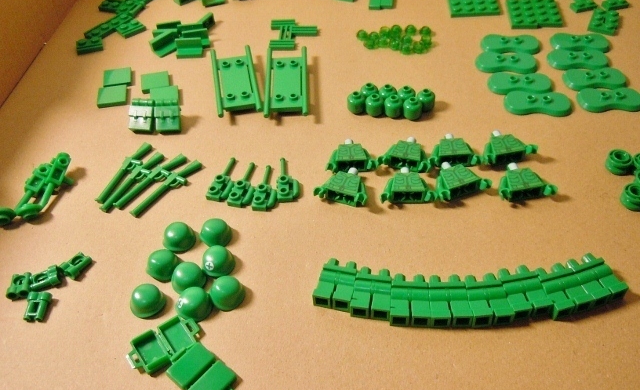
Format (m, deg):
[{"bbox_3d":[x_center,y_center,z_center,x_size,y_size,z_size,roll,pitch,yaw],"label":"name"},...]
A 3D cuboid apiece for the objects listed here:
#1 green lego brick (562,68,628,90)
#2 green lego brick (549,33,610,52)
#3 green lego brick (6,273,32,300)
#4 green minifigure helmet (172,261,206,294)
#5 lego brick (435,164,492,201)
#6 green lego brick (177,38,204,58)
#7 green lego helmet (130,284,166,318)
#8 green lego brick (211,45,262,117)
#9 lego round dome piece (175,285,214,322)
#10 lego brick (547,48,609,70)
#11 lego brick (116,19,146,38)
[{"bbox_3d":[0.157,-0.067,0.316,0.036,0.005,0.017,-3,48,1],"label":"green lego brick"},{"bbox_3d":[0.160,-0.094,0.340,0.035,0.005,0.017,2,49,5],"label":"green lego brick"},{"bbox_3d":[-0.131,0.040,0.242,0.010,0.005,0.011,-9,49,-4],"label":"green lego brick"},{"bbox_3d":[-0.056,0.034,0.232,0.015,0.010,0.015,-2,48,2],"label":"green minifigure helmet"},{"bbox_3d":[0.067,-0.009,0.270,0.027,0.008,0.018,-17,50,-11],"label":"lego brick"},{"bbox_3d":[-0.083,-0.094,0.356,0.016,0.010,0.008,-2,49,3],"label":"green lego brick"},{"bbox_3d":[-0.073,0.043,0.233,0.015,0.009,0.015,-2,49,2],"label":"green lego helmet"},{"bbox_3d":[-0.048,-0.064,0.319,0.024,0.010,0.065,-10,48,-6],"label":"green lego brick"},{"bbox_3d":[-0.052,0.043,0.228,0.015,0.009,0.014,-2,48,2],"label":"lego round dome piece"},{"bbox_3d":[0.153,-0.081,0.329,0.035,0.005,0.017,2,49,5],"label":"lego brick"},{"bbox_3d":[-0.127,-0.112,0.375,0.016,0.005,0.012,-33,54,-24],"label":"lego brick"}]

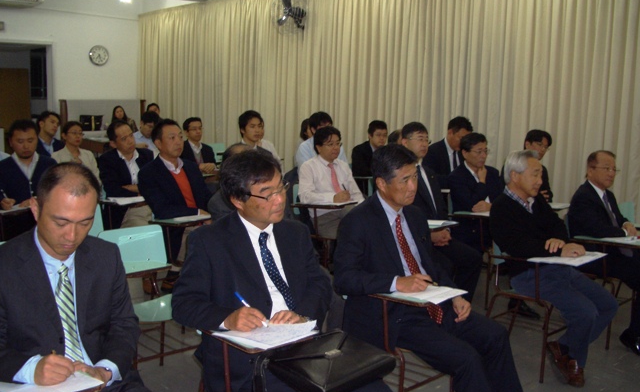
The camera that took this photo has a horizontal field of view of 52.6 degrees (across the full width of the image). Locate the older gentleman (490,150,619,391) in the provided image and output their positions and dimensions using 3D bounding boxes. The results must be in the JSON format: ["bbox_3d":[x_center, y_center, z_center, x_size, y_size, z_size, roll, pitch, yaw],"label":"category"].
[{"bbox_3d":[1.211,0.378,3.470,0.510,1.218,0.760,-6,12,-44],"label":"older gentleman"}]

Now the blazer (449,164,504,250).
[{"bbox_3d":[1.150,0.055,4.882,0.500,0.620,0.400,-5,11,-40],"label":"blazer"}]

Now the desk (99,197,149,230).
[{"bbox_3d":[-1.312,0.190,4.622,0.380,0.320,0.320,-6,12,-40],"label":"desk"}]

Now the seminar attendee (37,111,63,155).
[{"bbox_3d":[-2.497,-0.199,6.199,0.500,1.210,0.760,-6,12,-40],"label":"seminar attendee"}]

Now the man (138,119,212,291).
[{"bbox_3d":[-0.853,0.163,4.156,0.530,1.291,0.760,-6,12,-40],"label":"man"}]

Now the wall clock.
[{"bbox_3d":[-3.389,-2.145,9.900,0.320,0.320,0.050,-6,12,-40],"label":"wall clock"}]

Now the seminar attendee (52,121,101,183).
[{"bbox_3d":[-2.018,-0.045,5.545,0.470,1.156,0.750,-6,12,-40],"label":"seminar attendee"}]

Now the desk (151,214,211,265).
[{"bbox_3d":[-0.851,0.298,4.080,0.380,0.320,0.320,-6,12,-40],"label":"desk"}]

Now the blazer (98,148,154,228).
[{"bbox_3d":[-1.446,-0.094,4.866,0.480,0.600,0.350,-6,12,-40],"label":"blazer"}]

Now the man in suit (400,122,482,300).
[{"bbox_3d":[0.761,0.186,4.312,0.520,1.323,0.820,-5,11,-40],"label":"man in suit"}]

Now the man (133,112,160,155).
[{"bbox_3d":[-1.610,-0.222,6.500,0.500,1.224,0.760,-6,12,-40],"label":"man"}]

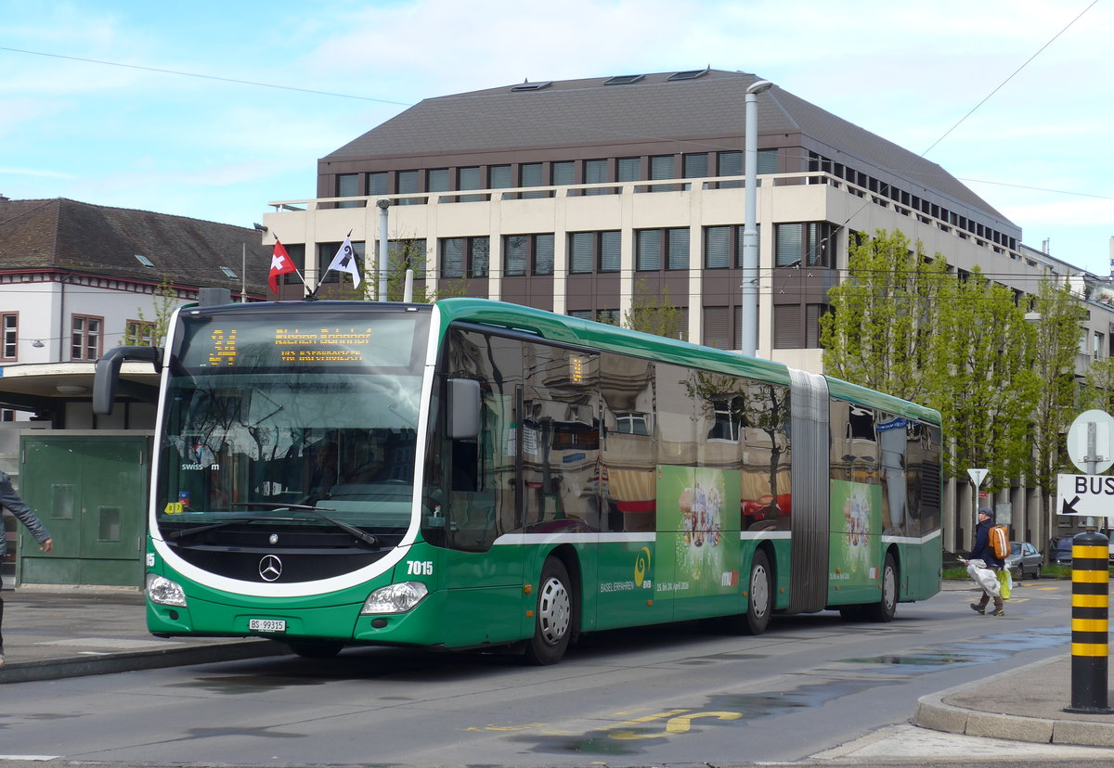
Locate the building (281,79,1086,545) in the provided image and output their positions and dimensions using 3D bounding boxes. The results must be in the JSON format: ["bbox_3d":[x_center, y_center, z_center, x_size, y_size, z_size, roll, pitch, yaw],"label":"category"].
[{"bbox_3d":[7.322,-2.593,120.113,27.000,22.200,39.200,-1,-4,26],"label":"building"}]

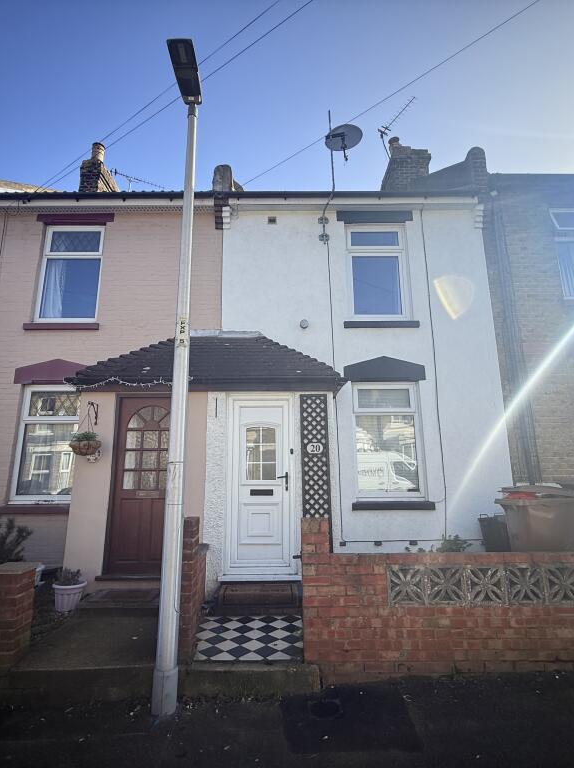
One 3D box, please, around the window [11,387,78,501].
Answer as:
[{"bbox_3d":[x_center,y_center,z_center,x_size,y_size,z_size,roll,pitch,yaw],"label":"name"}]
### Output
[{"bbox_3d":[-3.236,0.790,5.654,0.915,1.539,0.120,0,-12,-1],"label":"window"}]

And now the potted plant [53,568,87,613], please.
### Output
[{"bbox_3d":[-2.131,2.026,4.062,0.340,0.381,0.340,0,-12,-1],"label":"potted plant"}]

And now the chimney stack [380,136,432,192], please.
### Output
[{"bbox_3d":[2.777,-4.708,9.938,0.918,1.755,1.300,0,-12,-1],"label":"chimney stack"}]

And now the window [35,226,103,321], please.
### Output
[{"bbox_3d":[-3.217,-1.649,6.177,0.909,1.562,0.120,0,-12,-1],"label":"window"}]

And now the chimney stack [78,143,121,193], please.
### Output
[{"bbox_3d":[-4.617,-4.825,10.315,0.502,1.846,1.250,0,-12,-1],"label":"chimney stack"}]

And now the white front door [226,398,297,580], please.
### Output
[{"bbox_3d":[-0.293,1.135,4.755,0.815,2.047,0.120,0,-12,-1],"label":"white front door"}]

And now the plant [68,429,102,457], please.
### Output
[{"bbox_3d":[-2.209,0.653,4.540,0.354,0.290,0.350,0,-12,-1],"label":"plant"}]

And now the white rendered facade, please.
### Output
[{"bbox_3d":[1.039,-0.175,5.869,3.938,5.180,0.280,0,-12,-1],"label":"white rendered facade"}]

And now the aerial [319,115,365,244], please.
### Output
[{"bbox_3d":[0.808,-3.117,6.231,0.660,2.030,0.500,-3,-12,11],"label":"aerial"}]

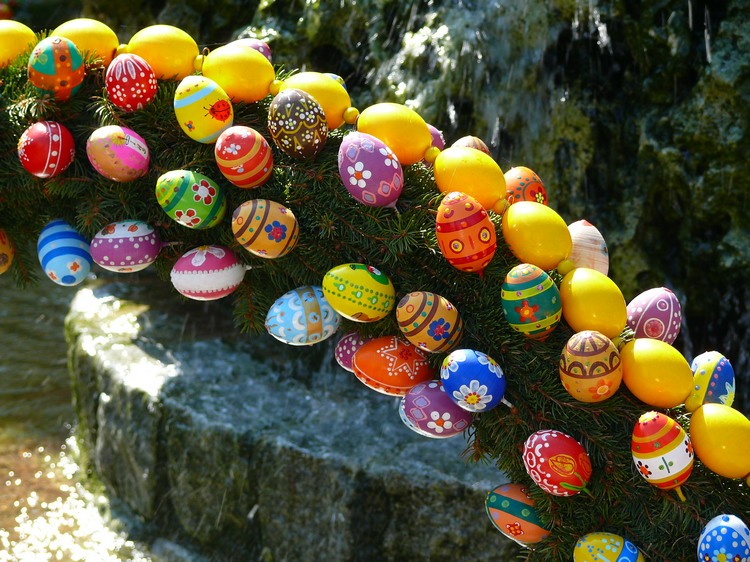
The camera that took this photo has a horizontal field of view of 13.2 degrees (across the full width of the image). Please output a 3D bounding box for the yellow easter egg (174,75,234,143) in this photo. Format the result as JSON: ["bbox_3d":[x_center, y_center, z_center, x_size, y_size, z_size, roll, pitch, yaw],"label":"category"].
[{"bbox_3d":[-0.134,-0.135,2.550,0.045,0.057,0.045,-28,18,0],"label":"yellow easter egg"}]

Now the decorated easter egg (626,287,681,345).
[{"bbox_3d":[0.213,0.028,2.460,0.041,0.052,0.041,22,15,0],"label":"decorated easter egg"}]

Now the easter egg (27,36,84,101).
[{"bbox_3d":[-0.253,-0.168,2.580,0.044,0.057,0.044,5,28,0],"label":"easter egg"}]

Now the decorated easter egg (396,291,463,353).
[{"bbox_3d":[0.041,0.031,2.460,0.059,0.043,0.043,40,0,-40],"label":"decorated easter egg"}]

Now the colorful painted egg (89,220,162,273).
[{"bbox_3d":[-0.194,-0.027,2.530,0.056,0.040,0.040,-5,0,-14],"label":"colorful painted egg"}]

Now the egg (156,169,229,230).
[{"bbox_3d":[-0.144,-0.064,2.550,0.058,0.044,0.044,25,0,-15],"label":"egg"}]

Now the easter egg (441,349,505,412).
[{"bbox_3d":[0.072,0.073,2.390,0.046,0.046,0.059,6,-14,27],"label":"easter egg"}]

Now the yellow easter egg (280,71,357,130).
[{"bbox_3d":[-0.046,-0.142,2.560,0.061,0.045,0.045,24,0,20],"label":"yellow easter egg"}]

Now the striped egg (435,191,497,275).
[{"bbox_3d":[0.068,-0.037,2.420,0.043,0.060,0.043,-14,14,0],"label":"striped egg"}]

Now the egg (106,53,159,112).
[{"bbox_3d":[-0.192,-0.157,2.560,0.041,0.051,0.041,-15,37,0],"label":"egg"}]

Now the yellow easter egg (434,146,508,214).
[{"bbox_3d":[0.072,-0.077,2.440,0.060,0.045,0.045,35,0,26],"label":"yellow easter egg"}]

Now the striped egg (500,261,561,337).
[{"bbox_3d":[0.115,0.015,2.400,0.044,0.059,0.044,-16,35,0],"label":"striped egg"}]

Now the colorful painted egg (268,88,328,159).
[{"bbox_3d":[-0.059,-0.121,2.510,0.045,0.059,0.045,-18,47,0],"label":"colorful painted egg"}]

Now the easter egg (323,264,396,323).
[{"bbox_3d":[-0.012,0.009,2.490,0.059,0.043,0.043,14,0,-24],"label":"easter egg"}]

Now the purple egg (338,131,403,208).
[{"bbox_3d":[-0.003,-0.084,2.450,0.045,0.060,0.045,-30,11,0],"label":"purple egg"}]

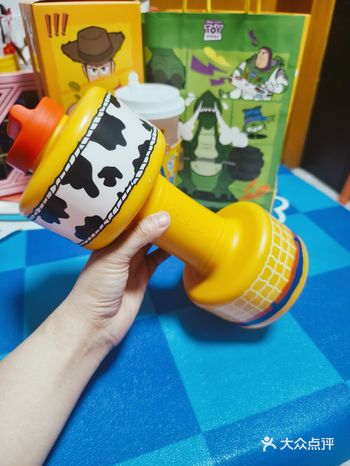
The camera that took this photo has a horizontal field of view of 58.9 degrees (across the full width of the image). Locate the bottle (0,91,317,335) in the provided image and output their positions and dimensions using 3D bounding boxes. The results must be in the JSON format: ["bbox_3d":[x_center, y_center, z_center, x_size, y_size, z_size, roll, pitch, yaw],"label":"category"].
[{"bbox_3d":[-0.012,-0.017,0.269,0.261,0.111,0.111,31,0,-24],"label":"bottle"}]

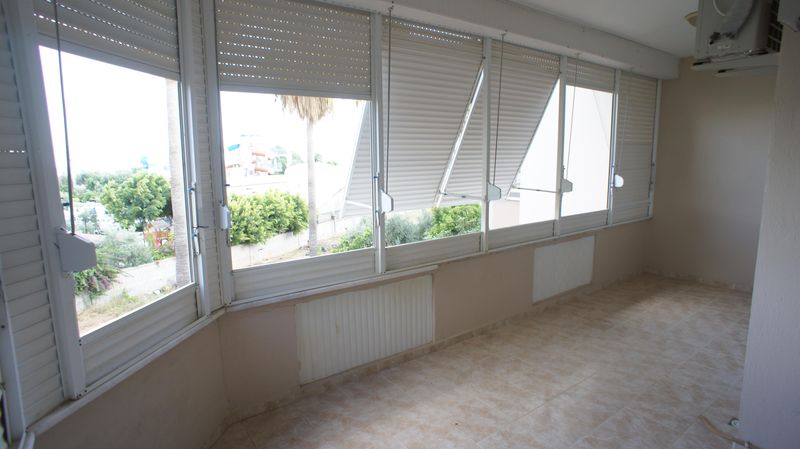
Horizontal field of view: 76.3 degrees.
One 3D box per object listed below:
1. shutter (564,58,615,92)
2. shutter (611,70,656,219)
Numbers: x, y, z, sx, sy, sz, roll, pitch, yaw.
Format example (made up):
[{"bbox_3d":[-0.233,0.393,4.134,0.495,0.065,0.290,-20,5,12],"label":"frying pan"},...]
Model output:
[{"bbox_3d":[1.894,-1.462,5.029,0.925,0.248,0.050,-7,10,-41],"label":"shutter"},{"bbox_3d":[2.685,-0.856,5.800,0.952,1.649,0.050,-7,10,-41],"label":"shutter"}]

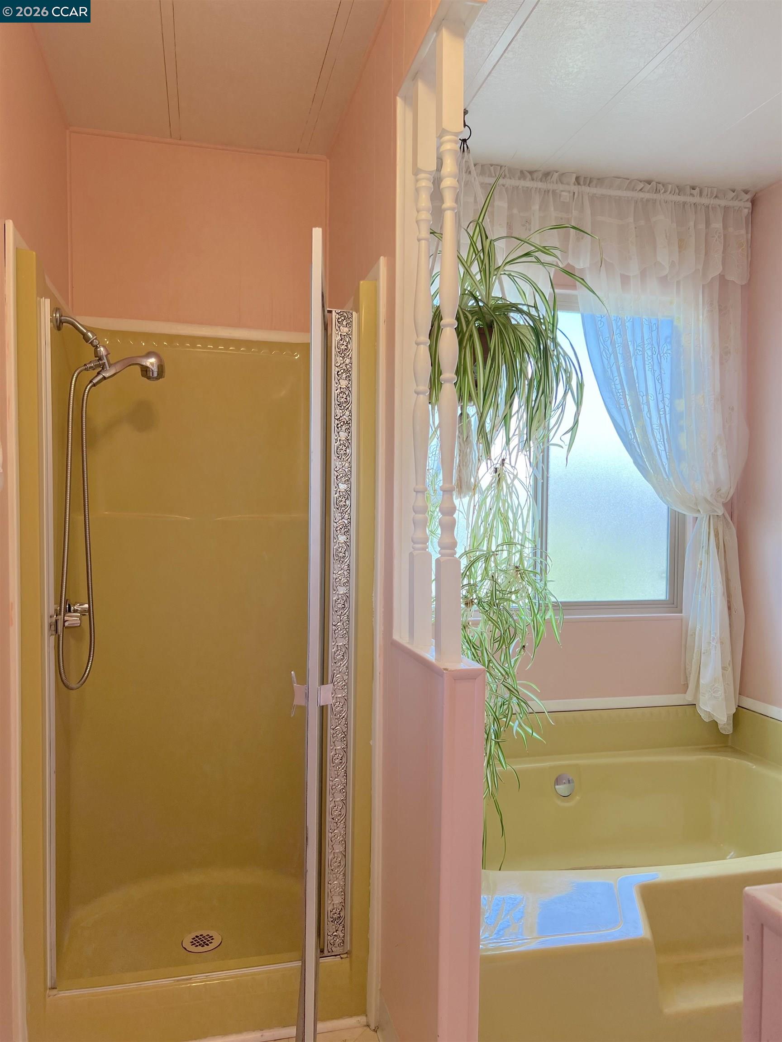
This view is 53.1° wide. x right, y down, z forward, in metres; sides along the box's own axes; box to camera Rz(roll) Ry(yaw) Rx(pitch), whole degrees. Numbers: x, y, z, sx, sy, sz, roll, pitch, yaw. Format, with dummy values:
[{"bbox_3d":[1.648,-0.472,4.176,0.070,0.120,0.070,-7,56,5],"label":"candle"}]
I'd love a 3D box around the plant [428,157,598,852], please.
[{"bbox_3d":[0.286,-0.002,2.292,0.615,2.046,0.602,0,1,-14],"label":"plant"}]

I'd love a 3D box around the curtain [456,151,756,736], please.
[{"bbox_3d":[0.644,-0.206,2.709,1.381,1.983,0.119,0,1,-14],"label":"curtain"}]

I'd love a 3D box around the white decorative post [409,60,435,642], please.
[{"bbox_3d":[0.067,-0.332,1.663,0.039,1.191,0.039,0,1,-14],"label":"white decorative post"}]

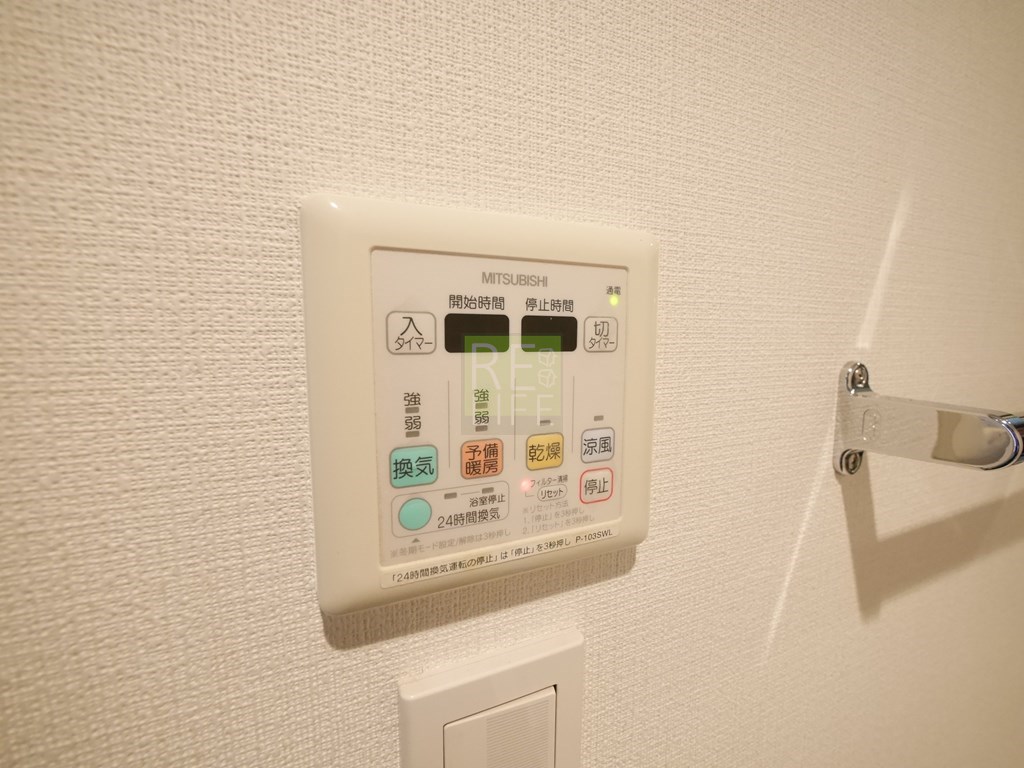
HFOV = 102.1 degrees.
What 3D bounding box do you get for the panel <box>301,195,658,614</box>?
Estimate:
[{"bbox_3d":[-0.004,0.006,0.143,0.116,0.120,0.019,-2,6,-22],"label":"panel"}]

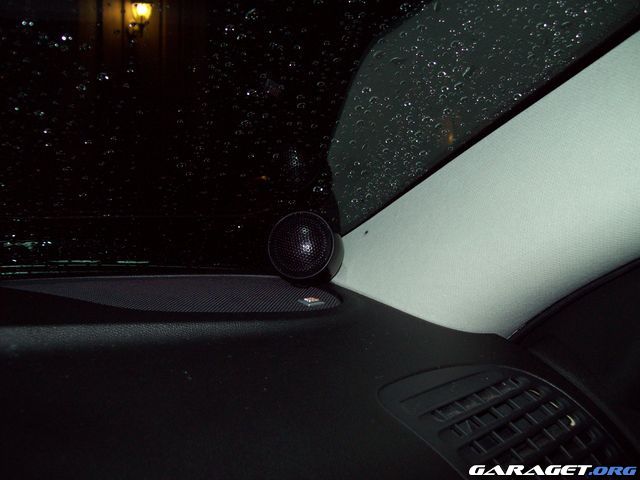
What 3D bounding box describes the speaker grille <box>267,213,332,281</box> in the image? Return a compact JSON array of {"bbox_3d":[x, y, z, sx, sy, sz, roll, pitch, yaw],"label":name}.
[{"bbox_3d":[-0.014,0.004,0.517,0.052,0.052,0.007,2,-11,13],"label":"speaker grille"}]

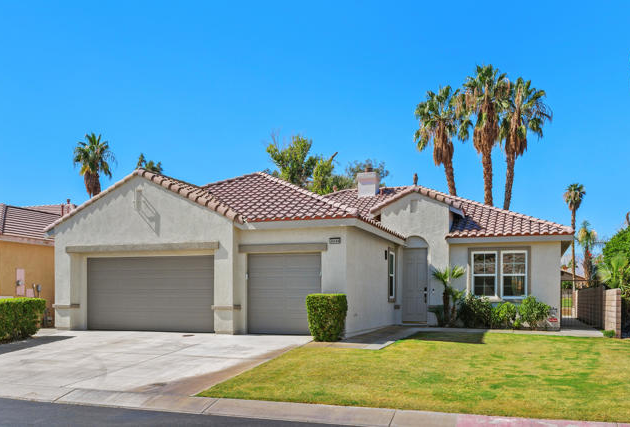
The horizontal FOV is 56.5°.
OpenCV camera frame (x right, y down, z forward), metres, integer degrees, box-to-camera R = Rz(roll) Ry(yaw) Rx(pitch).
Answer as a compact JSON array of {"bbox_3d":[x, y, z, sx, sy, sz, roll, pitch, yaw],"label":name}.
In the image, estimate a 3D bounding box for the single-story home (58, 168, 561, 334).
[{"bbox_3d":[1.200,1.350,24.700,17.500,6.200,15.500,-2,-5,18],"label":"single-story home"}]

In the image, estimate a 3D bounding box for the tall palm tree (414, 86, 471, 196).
[{"bbox_3d":[8.869,-0.972,40.500,3.900,15.450,3.900,0,-5,0],"label":"tall palm tree"}]

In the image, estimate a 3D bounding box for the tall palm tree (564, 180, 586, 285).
[{"bbox_3d":[30.072,3.489,68.000,2.600,13.930,2.600,0,-5,0],"label":"tall palm tree"}]

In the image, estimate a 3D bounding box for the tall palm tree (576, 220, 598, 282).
[{"bbox_3d":[25.077,4.653,54.000,2.300,7.830,2.300,0,-5,0],"label":"tall palm tree"}]

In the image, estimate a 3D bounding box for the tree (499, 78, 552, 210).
[{"bbox_3d":[14.281,-1.225,40.000,3.700,15.820,3.700,0,-5,0],"label":"tree"}]

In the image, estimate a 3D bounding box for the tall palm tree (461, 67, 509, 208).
[{"bbox_3d":[11.691,-1.668,40.000,3.600,16.710,3.600,0,-5,0],"label":"tall palm tree"}]

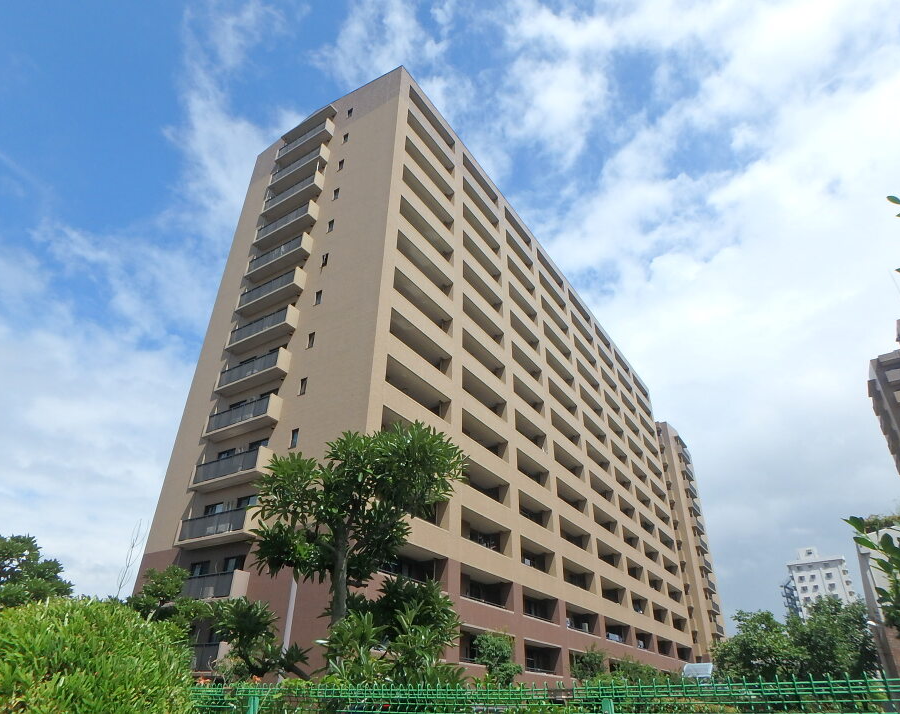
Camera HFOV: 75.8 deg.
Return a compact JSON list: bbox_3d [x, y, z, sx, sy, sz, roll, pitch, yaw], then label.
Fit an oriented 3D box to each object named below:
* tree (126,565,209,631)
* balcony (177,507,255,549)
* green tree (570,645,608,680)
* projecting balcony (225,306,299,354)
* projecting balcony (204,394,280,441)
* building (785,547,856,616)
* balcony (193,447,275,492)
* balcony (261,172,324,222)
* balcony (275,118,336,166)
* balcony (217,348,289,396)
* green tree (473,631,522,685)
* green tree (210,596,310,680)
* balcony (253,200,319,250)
[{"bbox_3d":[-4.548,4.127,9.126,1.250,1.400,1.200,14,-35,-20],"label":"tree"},{"bbox_3d":[-11.307,8.307,28.195,5.079,1.301,0.939,-18,-37,28],"label":"balcony"},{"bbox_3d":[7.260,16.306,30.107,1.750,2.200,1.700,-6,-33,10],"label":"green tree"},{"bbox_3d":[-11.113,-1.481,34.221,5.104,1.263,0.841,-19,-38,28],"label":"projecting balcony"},{"bbox_3d":[-11.232,3.405,31.295,5.079,1.301,0.939,-18,-37,28],"label":"projecting balcony"},{"bbox_3d":[113.259,82.759,169.946,18.500,47.700,16.000,-18,-37,28],"label":"building"},{"bbox_3d":[-11.269,5.856,29.745,5.079,1.301,0.939,-18,-37,28],"label":"balcony"},{"bbox_3d":[-11.006,-11.300,40.594,5.079,1.301,0.939,-18,-37,28],"label":"balcony"},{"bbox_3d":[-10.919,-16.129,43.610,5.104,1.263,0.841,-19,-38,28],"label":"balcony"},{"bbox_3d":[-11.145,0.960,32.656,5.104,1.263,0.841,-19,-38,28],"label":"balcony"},{"bbox_3d":[1.947,13.004,23.398,2.100,3.480,2.100,-2,-32,4],"label":"green tree"},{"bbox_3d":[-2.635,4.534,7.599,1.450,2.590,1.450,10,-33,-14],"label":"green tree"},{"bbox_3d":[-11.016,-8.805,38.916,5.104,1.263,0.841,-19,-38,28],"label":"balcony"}]

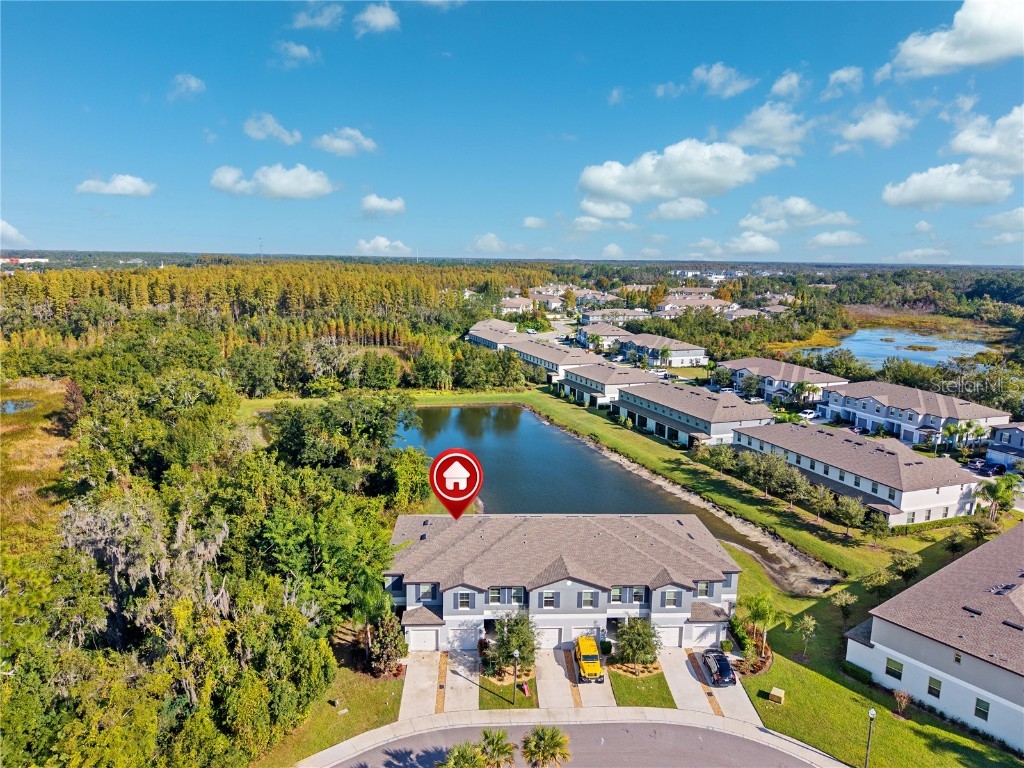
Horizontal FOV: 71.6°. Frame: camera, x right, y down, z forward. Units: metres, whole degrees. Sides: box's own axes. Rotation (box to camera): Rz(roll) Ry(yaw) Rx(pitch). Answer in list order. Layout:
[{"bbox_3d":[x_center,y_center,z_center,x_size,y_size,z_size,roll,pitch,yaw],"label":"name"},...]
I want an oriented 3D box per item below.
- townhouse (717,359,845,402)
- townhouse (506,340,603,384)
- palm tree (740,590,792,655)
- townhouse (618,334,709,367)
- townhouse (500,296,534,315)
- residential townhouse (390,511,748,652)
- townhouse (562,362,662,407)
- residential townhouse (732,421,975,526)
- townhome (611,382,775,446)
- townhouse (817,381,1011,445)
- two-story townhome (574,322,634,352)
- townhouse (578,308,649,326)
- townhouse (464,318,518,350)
[{"bbox_3d":[71.553,-1.692,192.936,20.520,8.390,34.450,-3,11,-21],"label":"townhouse"},{"bbox_3d":[13.250,-8.165,224.911,20.520,8.390,45.180,-3,11,-20],"label":"townhouse"},{"bbox_3d":[22.923,21.849,63.966,4.500,5.900,4.500,1,10,0],"label":"palm tree"},{"bbox_3d":[50.340,-12.620,250.350,20.200,8.200,34.800,-4,11,-23],"label":"townhouse"},{"bbox_3d":[2.720,-46.270,431.590,20.000,9.200,18.000,-2,10,-15],"label":"townhouse"},{"bbox_3d":[4.754,18.421,74.138,34.450,8.390,20.520,0,10,-3],"label":"residential townhouse"},{"bbox_3d":[25.863,-0.565,181.222,20.520,8.390,23.080,-3,11,-21],"label":"townhouse"},{"bbox_3d":[53.317,12.346,113.166,20.520,8.390,34.450,-3,11,-22],"label":"residential townhouse"},{"bbox_3d":[37.820,5.290,149.130,20.600,8.200,34.800,-3,11,-20],"label":"townhome"},{"bbox_3d":[85.310,5.070,154.400,20.500,8.200,34.800,-3,11,-20],"label":"townhouse"},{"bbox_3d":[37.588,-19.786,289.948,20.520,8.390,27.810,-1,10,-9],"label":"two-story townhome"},{"bbox_3d":[55.450,-35.740,379.490,34.400,8.400,20.400,-1,10,-12],"label":"townhouse"},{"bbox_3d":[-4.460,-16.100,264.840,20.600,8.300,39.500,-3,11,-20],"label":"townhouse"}]

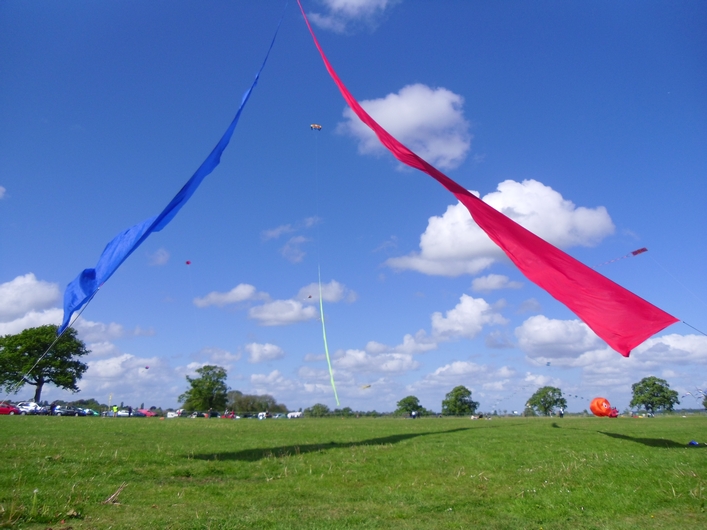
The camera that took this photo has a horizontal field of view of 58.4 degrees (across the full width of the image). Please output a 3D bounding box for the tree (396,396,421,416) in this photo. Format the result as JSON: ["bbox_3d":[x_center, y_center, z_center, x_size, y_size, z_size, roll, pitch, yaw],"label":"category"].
[{"bbox_3d":[28.673,73.637,330.000,11.800,10.600,11.210,0,-13,0],"label":"tree"}]

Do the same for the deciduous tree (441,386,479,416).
[{"bbox_3d":[44.505,57.190,265.000,15.300,12.300,14.540,0,-13,0],"label":"deciduous tree"}]

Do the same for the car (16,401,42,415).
[{"bbox_3d":[-42.697,19.132,84.000,4.100,1.550,1.740,-7,-14,27],"label":"car"}]

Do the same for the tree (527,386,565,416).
[{"bbox_3d":[80.639,57.095,265.000,16.400,12.100,15.580,0,-13,0],"label":"tree"}]

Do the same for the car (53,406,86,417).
[{"bbox_3d":[-41.486,21.496,93.000,4.150,1.450,1.720,2,-13,-7],"label":"car"}]

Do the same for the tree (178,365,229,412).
[{"bbox_3d":[-39.629,33.824,170.000,13.500,13.000,12.820,0,-13,0],"label":"tree"}]

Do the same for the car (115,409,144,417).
[{"bbox_3d":[-39.428,26.160,112.000,4.300,1.450,1.740,2,-13,-8],"label":"car"}]

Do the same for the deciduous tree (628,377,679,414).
[{"bbox_3d":[101.797,44.518,215.000,16.400,12.800,15.580,0,-13,0],"label":"deciduous tree"}]

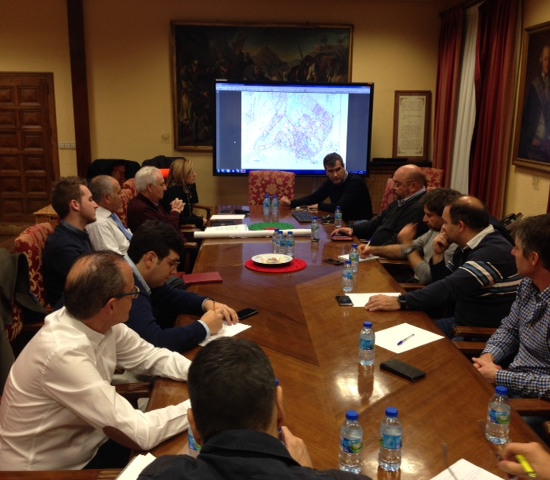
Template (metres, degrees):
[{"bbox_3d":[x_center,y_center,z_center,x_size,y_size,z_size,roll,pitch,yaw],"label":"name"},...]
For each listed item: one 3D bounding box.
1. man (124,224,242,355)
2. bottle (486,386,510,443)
[{"bbox_3d":[-0.535,0.522,2.743,0.840,1.230,0.580,1,12,3],"label":"man"},{"bbox_3d":[0.655,0.508,1.778,0.062,0.165,0.062,0,13,0],"label":"bottle"}]

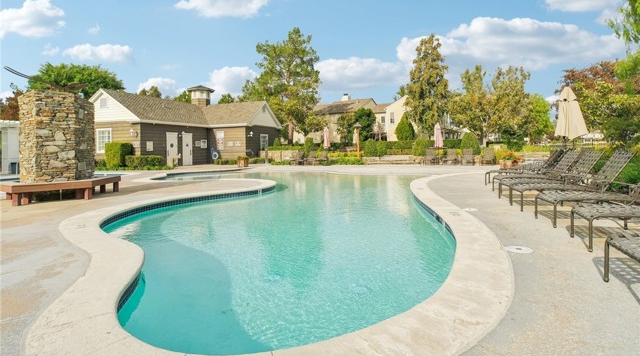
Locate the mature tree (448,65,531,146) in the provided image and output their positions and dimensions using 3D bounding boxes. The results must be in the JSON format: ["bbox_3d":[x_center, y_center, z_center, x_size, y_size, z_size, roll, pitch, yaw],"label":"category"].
[{"bbox_3d":[15.106,-6.461,28.500,7.130,7.310,6.420,0,5,0],"label":"mature tree"}]

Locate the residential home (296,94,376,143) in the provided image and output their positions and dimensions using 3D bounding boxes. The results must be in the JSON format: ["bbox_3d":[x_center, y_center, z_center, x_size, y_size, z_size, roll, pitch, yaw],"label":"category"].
[{"bbox_3d":[2.892,-8.443,50.000,12.500,7.800,8.500,3,6,30],"label":"residential home"}]

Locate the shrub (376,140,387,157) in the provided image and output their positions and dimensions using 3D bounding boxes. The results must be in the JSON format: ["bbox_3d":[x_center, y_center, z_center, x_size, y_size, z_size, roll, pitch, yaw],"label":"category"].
[{"bbox_3d":[4.348,-2.034,22.609,0.760,1.200,0.760,0,5,0],"label":"shrub"}]

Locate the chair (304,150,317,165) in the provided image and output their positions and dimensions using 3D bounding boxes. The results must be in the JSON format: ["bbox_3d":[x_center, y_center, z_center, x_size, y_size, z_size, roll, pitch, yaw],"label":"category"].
[{"bbox_3d":[-0.604,-1.307,21.000,0.700,0.930,1.600,2,5,18],"label":"chair"}]

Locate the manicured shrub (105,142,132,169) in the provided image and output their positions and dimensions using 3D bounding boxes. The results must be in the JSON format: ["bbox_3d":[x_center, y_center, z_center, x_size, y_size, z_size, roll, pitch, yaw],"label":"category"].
[{"bbox_3d":[-10.396,-1.135,16.500,1.150,1.450,0.900,2,5,20],"label":"manicured shrub"}]

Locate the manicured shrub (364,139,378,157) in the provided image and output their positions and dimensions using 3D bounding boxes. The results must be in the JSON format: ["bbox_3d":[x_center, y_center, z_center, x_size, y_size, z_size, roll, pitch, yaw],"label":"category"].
[{"bbox_3d":[3.688,-2.112,22.900,1.000,1.310,1.000,0,5,0],"label":"manicured shrub"}]

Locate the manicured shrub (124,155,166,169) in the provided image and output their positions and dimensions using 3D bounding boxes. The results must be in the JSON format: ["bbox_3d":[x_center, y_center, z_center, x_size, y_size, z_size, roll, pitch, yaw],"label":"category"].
[{"bbox_3d":[-9.162,-0.785,16.696,0.850,0.750,1.850,3,6,30],"label":"manicured shrub"}]

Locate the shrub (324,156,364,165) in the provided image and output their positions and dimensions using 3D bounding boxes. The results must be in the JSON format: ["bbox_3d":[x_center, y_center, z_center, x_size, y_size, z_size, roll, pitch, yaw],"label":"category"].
[{"bbox_3d":[1.624,-1.140,21.200,2.600,0.600,1.000,0,5,0],"label":"shrub"}]

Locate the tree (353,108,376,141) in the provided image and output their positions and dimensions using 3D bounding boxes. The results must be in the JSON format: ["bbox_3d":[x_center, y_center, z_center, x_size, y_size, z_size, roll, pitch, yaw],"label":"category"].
[{"bbox_3d":[4.453,-5.153,32.000,2.400,3.900,2.400,0,5,0],"label":"tree"}]

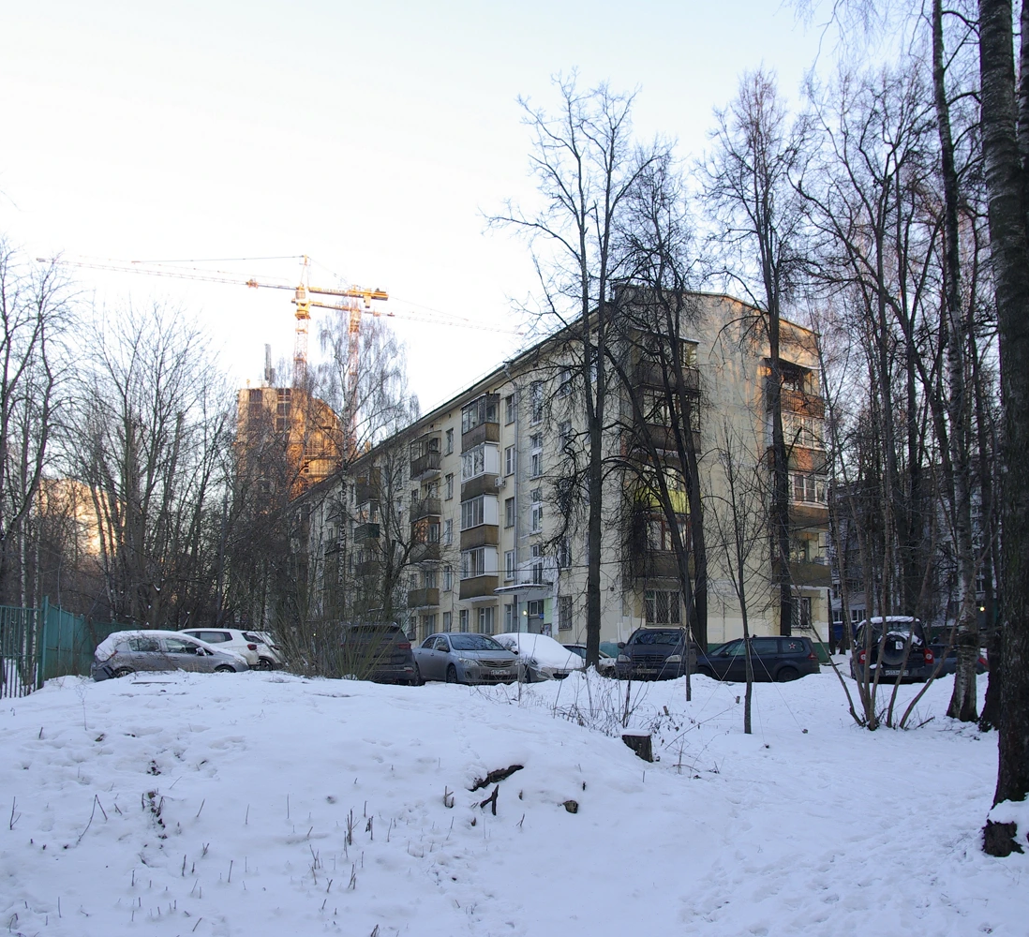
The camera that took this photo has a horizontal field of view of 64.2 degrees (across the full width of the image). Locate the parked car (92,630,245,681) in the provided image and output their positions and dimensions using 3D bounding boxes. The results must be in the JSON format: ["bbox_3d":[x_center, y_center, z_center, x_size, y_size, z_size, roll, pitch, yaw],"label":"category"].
[{"bbox_3d":[-9.500,5.381,22.978,4.120,1.500,1.750,8,-15,-30],"label":"parked car"}]

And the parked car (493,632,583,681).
[{"bbox_3d":[0.720,6.019,25.807,1.730,1.500,4.350,4,-14,-19],"label":"parked car"}]

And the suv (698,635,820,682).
[{"bbox_3d":[8.200,6.786,28.812,4.820,1.740,1.880,-3,-13,14],"label":"suv"}]

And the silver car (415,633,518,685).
[{"bbox_3d":[-1.400,5.317,22.788,1.760,1.480,4.540,6,-15,-26],"label":"silver car"}]

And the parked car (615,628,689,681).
[{"bbox_3d":[4.260,5.457,23.577,1.840,1.800,4.600,-5,-14,19],"label":"parked car"}]

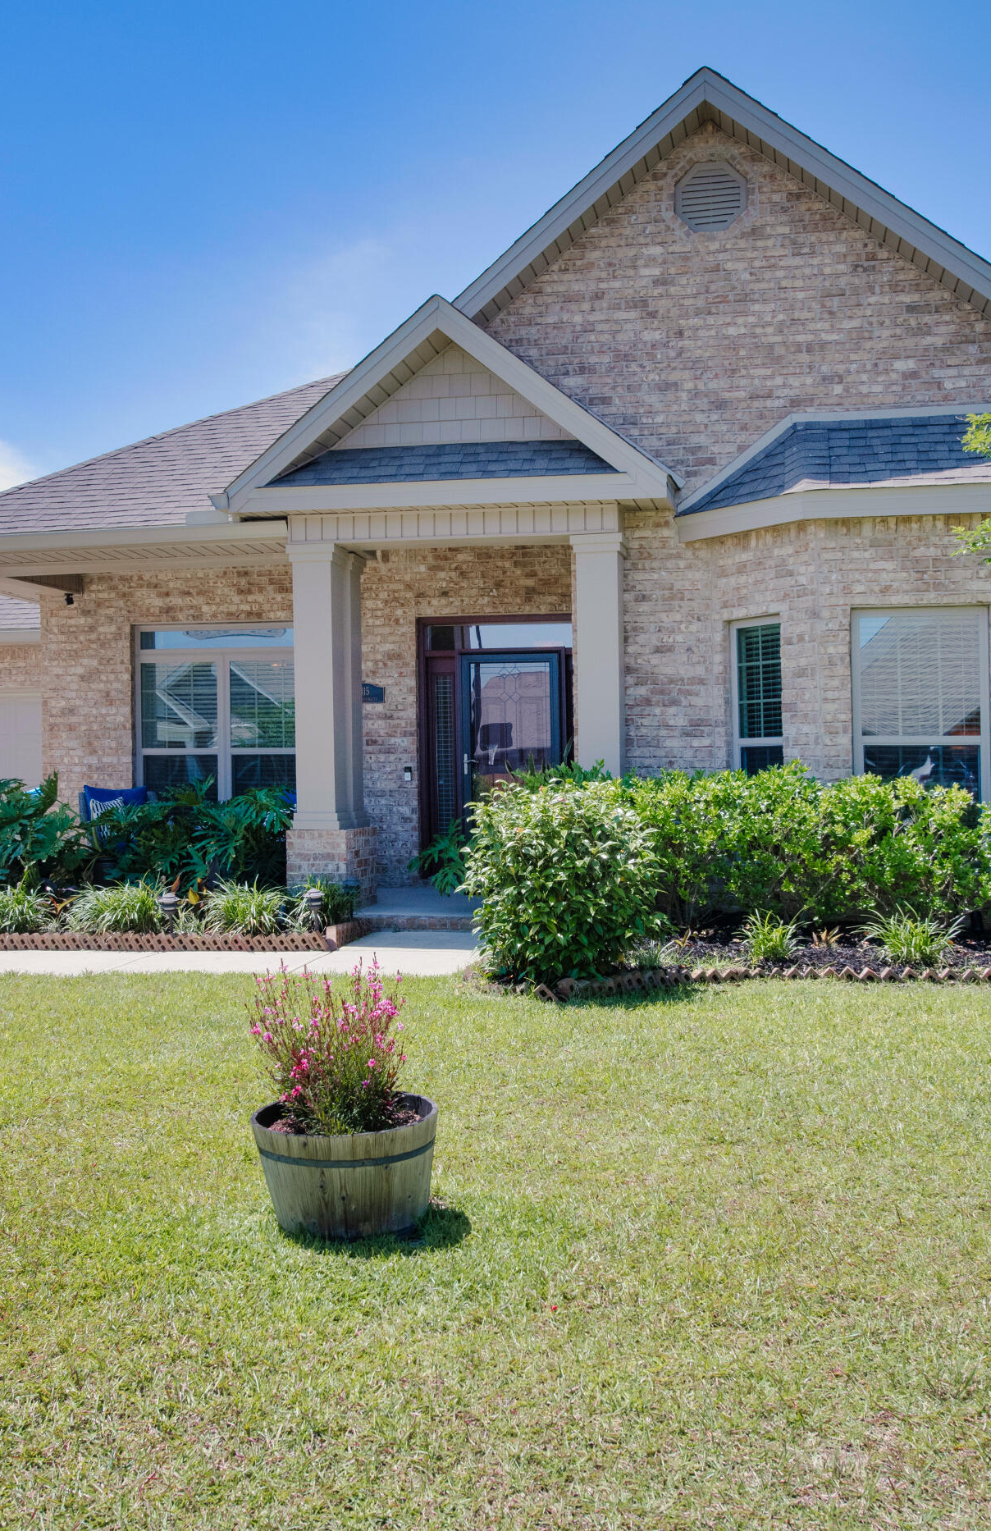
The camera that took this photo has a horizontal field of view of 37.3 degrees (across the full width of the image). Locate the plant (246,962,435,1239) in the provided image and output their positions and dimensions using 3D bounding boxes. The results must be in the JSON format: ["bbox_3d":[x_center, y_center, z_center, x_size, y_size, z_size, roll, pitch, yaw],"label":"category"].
[{"bbox_3d":[-0.457,0.979,4.348,0.550,0.790,0.550,-1,0,0],"label":"plant"}]

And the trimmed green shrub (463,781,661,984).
[{"bbox_3d":[0.375,0.649,8.399,1.100,1.100,1.050,-1,0,0],"label":"trimmed green shrub"}]

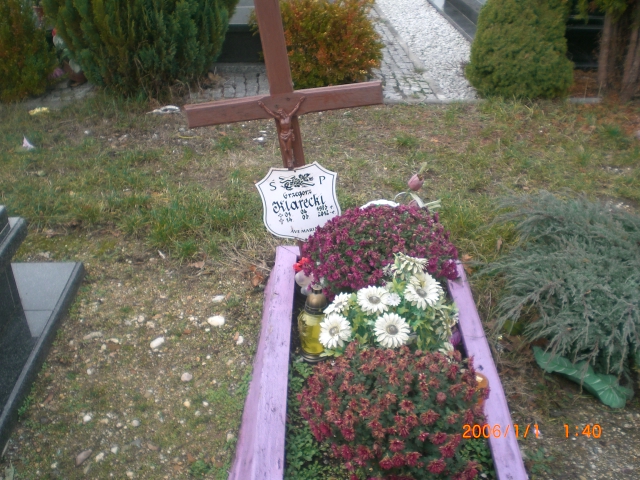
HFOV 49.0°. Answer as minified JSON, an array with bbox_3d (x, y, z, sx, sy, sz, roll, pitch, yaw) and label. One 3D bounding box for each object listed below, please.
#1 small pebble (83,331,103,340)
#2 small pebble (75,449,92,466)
[{"bbox_3d":[-0.809,0.343,2.505,0.066,0.022,0.036,-7,30,-13],"label":"small pebble"},{"bbox_3d":[-0.673,0.622,2.003,0.034,0.025,0.055,22,36,34],"label":"small pebble"}]

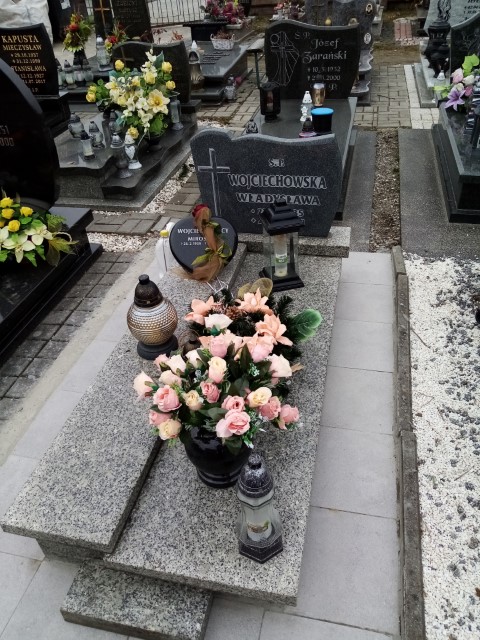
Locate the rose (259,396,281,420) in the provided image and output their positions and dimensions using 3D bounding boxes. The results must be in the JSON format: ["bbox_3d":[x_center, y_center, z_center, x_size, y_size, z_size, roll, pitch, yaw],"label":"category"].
[{"bbox_3d":[0.069,0.206,1.120,0.053,0.053,0.053,-17,73,-50],"label":"rose"}]

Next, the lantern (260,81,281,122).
[{"bbox_3d":[0.235,-1.588,3.511,0.145,0.249,0.141,5,37,13],"label":"lantern"}]

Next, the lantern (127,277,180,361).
[{"bbox_3d":[-0.299,-0.017,1.594,0.169,0.302,0.169,5,38,13],"label":"lantern"}]

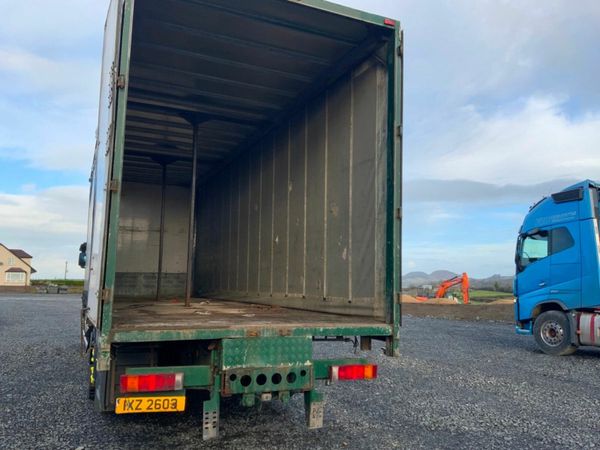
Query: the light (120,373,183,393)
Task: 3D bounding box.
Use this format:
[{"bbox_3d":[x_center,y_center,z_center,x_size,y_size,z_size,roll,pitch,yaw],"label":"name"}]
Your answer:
[{"bbox_3d":[-1.114,1.192,3.806,0.465,0.130,0.085,4,-8,-24],"label":"light"}]

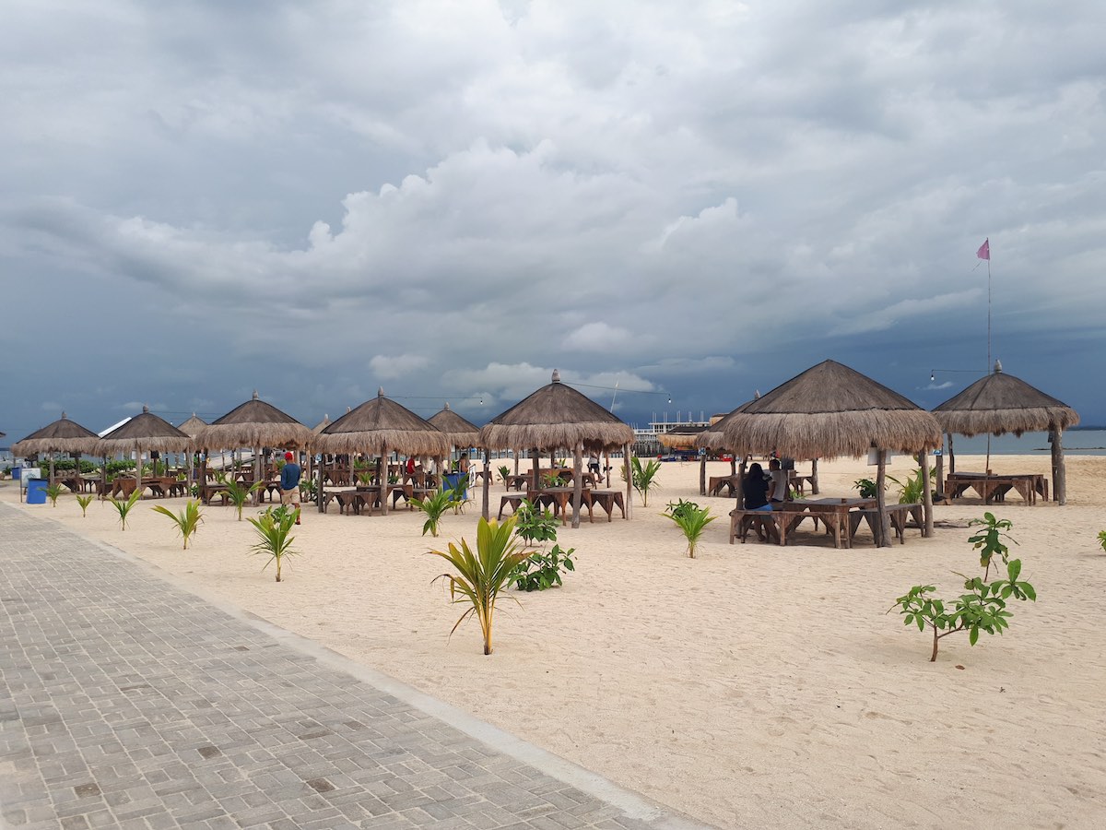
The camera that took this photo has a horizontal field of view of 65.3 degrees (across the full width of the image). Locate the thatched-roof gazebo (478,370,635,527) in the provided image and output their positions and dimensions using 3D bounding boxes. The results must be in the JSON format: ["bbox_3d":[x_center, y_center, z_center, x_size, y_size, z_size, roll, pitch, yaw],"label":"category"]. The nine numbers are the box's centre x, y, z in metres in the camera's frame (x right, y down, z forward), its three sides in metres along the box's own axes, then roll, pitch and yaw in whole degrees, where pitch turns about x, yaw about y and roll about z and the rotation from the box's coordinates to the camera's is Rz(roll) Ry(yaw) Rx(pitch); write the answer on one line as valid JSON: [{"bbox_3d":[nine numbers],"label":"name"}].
[{"bbox_3d":[0.103,0.678,18.999,3.250,3.300,3.250,-2,-2,40],"label":"thatched-roof gazebo"}]

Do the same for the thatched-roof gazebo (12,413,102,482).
[{"bbox_3d":[-19.477,1.485,34.459,3.550,3.280,3.550,-2,-2,39],"label":"thatched-roof gazebo"}]

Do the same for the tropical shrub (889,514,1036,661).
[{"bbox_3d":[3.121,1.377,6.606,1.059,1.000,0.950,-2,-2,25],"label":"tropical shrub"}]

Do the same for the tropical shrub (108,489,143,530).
[{"bbox_3d":[-9.241,2.060,18.617,0.720,0.860,0.660,0,-2,-26],"label":"tropical shrub"}]

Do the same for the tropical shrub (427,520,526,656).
[{"bbox_3d":[-0.619,1.398,7.087,0.814,1.125,0.773,-1,-2,-5],"label":"tropical shrub"}]

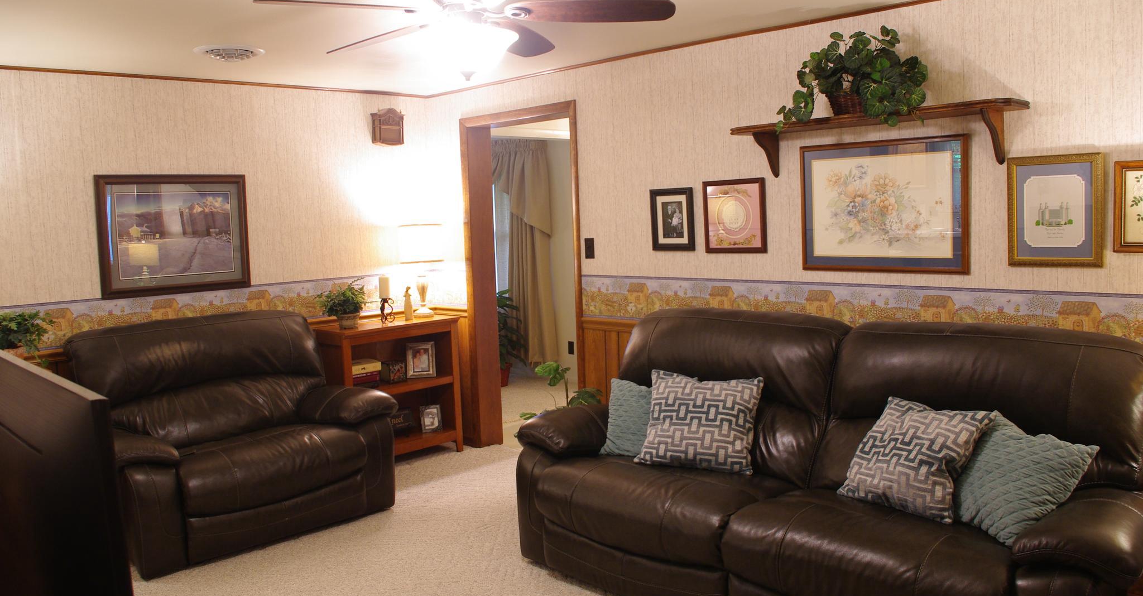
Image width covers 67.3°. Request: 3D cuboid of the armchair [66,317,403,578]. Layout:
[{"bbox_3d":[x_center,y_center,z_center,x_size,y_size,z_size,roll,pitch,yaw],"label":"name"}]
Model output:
[{"bbox_3d":[-1.670,0.639,4.311,1.250,1.020,0.910,-7,8,-42],"label":"armchair"}]

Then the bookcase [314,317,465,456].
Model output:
[{"bbox_3d":[-1.108,0.593,5.334,0.335,0.866,0.845,3,8,43],"label":"bookcase"}]

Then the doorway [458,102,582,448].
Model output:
[{"bbox_3d":[-0.255,-0.064,5.267,1.010,2.127,0.160,3,8,43],"label":"doorway"}]

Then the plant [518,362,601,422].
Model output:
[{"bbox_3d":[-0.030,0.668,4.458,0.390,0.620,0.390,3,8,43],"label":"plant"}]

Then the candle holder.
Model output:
[{"bbox_3d":[-1.157,0.073,5.337,0.090,0.170,0.115,3,8,43],"label":"candle holder"}]

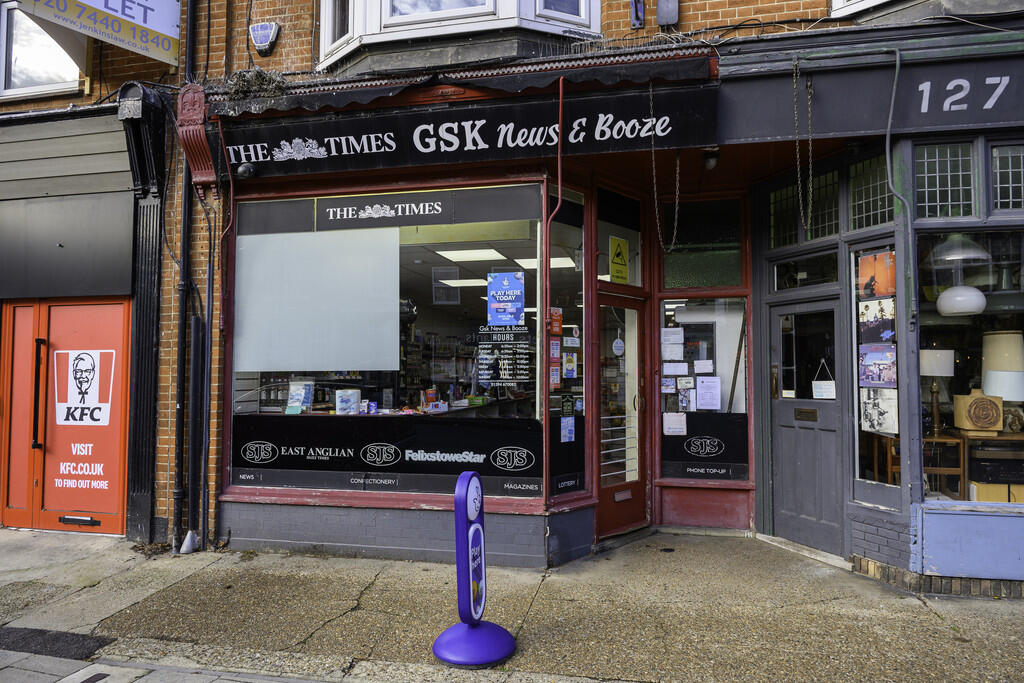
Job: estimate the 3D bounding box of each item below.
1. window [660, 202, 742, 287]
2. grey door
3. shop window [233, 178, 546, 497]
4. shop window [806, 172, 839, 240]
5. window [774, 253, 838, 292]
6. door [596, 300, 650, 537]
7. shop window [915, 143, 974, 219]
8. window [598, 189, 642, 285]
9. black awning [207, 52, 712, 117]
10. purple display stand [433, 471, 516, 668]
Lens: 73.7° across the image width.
[{"bbox_3d":[1.721,-0.881,6.192,0.684,0.795,0.060,0,-3,9],"label":"window"},{"bbox_3d":[2.426,0.685,5.649,0.060,2.004,0.748,1,-3,-22],"label":"grey door"},{"bbox_3d":[-1.035,-0.002,5.441,2.643,2.389,0.080,0,-3,12],"label":"shop window"},{"bbox_3d":[2.499,-1.094,5.498,0.060,0.513,0.325,1,-3,-22],"label":"shop window"},{"bbox_3d":[2.426,-0.570,5.655,0.060,0.235,0.688,1,-3,-22],"label":"window"},{"bbox_3d":[0.964,0.631,5.899,0.070,2.004,0.760,-2,-3,43],"label":"door"},{"bbox_3d":[2.935,-1.091,4.633,0.370,0.511,0.060,0,-3,10],"label":"shop window"},{"bbox_3d":[0.946,-0.888,5.944,0.060,0.786,0.675,-2,-3,43],"label":"window"},{"bbox_3d":[-0.556,-1.931,5.327,4.072,0.187,0.160,-1,-3,12],"label":"black awning"},{"bbox_3d":[-0.190,1.207,3.759,0.458,0.985,0.458,-1,-3,15],"label":"purple display stand"}]

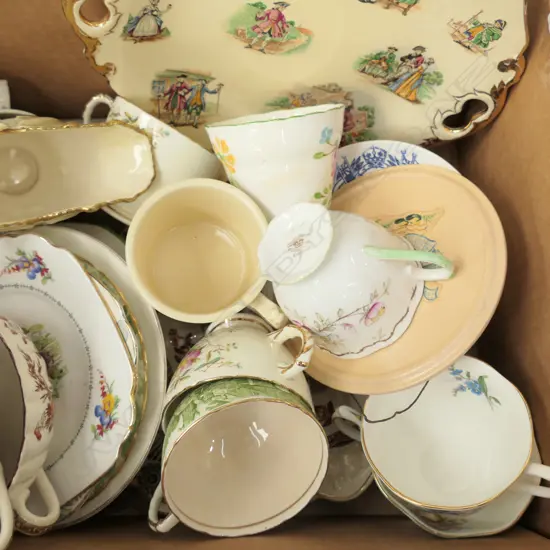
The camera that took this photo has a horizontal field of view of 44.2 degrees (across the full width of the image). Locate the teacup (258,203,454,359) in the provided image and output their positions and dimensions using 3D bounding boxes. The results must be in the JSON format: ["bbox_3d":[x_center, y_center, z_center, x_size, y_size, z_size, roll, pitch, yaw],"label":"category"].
[{"bbox_3d":[0.041,-0.004,0.383,0.106,0.070,0.085,-12,61,32],"label":"teacup"}]

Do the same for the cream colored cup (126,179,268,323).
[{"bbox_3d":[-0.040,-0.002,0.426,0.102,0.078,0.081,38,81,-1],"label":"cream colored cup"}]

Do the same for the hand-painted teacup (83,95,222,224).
[{"bbox_3d":[-0.085,-0.069,0.446,0.104,0.090,0.064,31,96,3],"label":"hand-painted teacup"}]

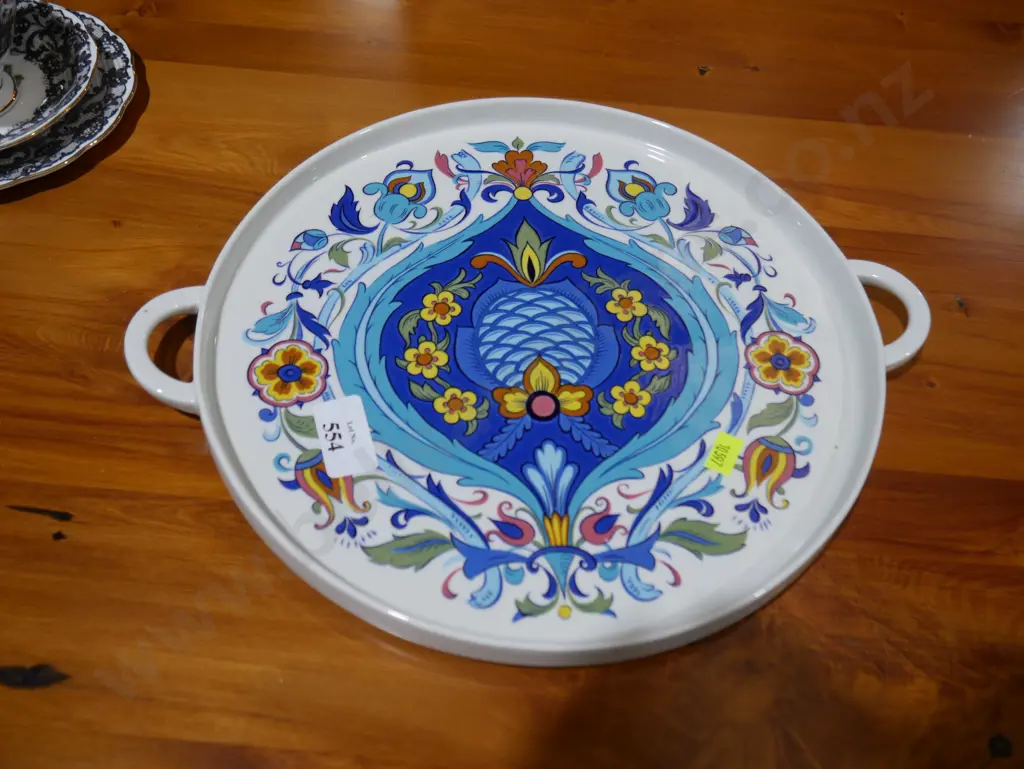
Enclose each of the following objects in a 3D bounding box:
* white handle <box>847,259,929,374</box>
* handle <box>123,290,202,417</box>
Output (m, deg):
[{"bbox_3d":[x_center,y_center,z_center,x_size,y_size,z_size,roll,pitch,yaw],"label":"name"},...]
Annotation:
[{"bbox_3d":[0.187,-0.037,0.440,0.035,0.014,0.069,-3,56,-5],"label":"white handle"},{"bbox_3d":[-0.158,-0.018,0.405,0.035,0.014,0.069,-4,56,-6],"label":"handle"}]

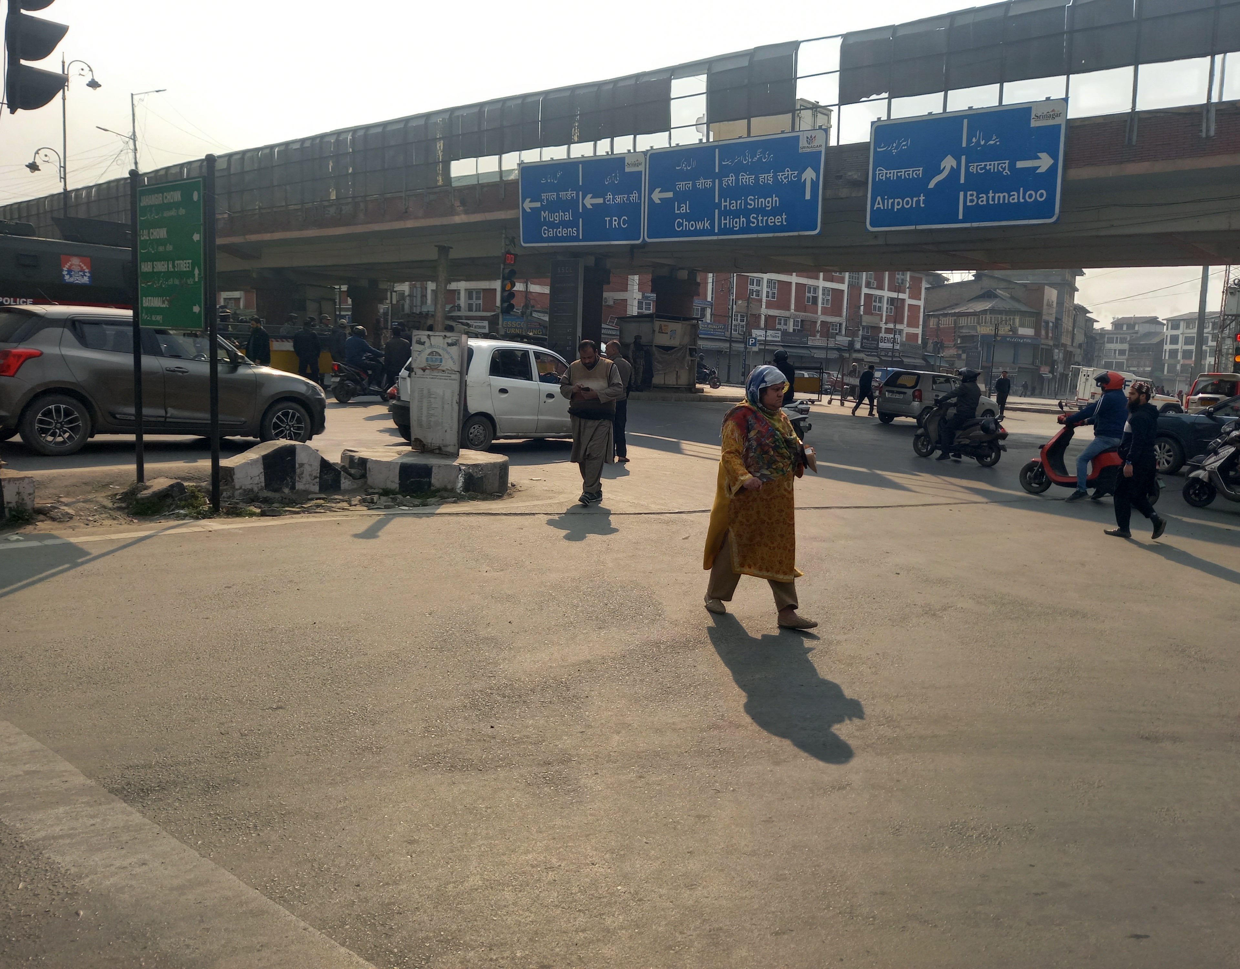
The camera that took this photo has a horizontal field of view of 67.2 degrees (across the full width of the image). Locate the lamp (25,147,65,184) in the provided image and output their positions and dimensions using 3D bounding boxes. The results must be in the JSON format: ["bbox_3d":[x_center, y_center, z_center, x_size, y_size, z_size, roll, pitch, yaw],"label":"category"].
[{"bbox_3d":[-16.663,-9.215,27.000,1.000,1.060,0.420,-2,8,-32],"label":"lamp"}]

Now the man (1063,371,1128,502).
[{"bbox_3d":[6.440,-0.670,12.650,0.850,1.680,0.600,6,8,21],"label":"man"}]

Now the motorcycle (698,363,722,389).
[{"bbox_3d":[4.016,-5.184,45.000,2.020,1.100,0.750,6,8,32],"label":"motorcycle"}]

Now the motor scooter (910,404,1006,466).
[{"bbox_3d":[6.191,-0.953,16.950,1.760,1.120,0.680,11,11,41],"label":"motor scooter"}]

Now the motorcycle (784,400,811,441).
[{"bbox_3d":[3.026,-1.405,18.337,0.680,1.120,1.780,-2,10,-35],"label":"motorcycle"}]

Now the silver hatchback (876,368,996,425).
[{"bbox_3d":[9.074,-2.431,26.689,3.600,1.460,1.475,-2,10,-33],"label":"silver hatchback"}]

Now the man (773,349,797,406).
[{"bbox_3d":[2.863,-1.671,16.700,0.560,1.450,0.750,-3,9,-38],"label":"man"}]

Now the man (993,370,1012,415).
[{"bbox_3d":[14.100,-3.347,34.300,0.540,1.700,0.360,5,7,24],"label":"man"}]

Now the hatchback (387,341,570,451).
[{"bbox_3d":[-1.698,-1.443,15.009,1.525,1.560,3.565,11,11,43],"label":"hatchback"}]

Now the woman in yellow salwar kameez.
[{"bbox_3d":[0.870,0.050,5.780,0.660,1.590,0.540,4,7,20],"label":"woman in yellow salwar kameez"}]

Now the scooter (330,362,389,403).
[{"bbox_3d":[-5.460,-2.320,19.900,0.680,1.130,1.800,6,8,31],"label":"scooter"}]

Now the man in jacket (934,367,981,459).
[{"bbox_3d":[6.146,-1.282,16.900,0.800,1.620,0.580,9,10,42],"label":"man in jacket"}]

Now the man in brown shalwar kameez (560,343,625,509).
[{"bbox_3d":[-0.267,-0.639,9.600,0.600,1.680,0.450,3,7,4],"label":"man in brown shalwar kameez"}]

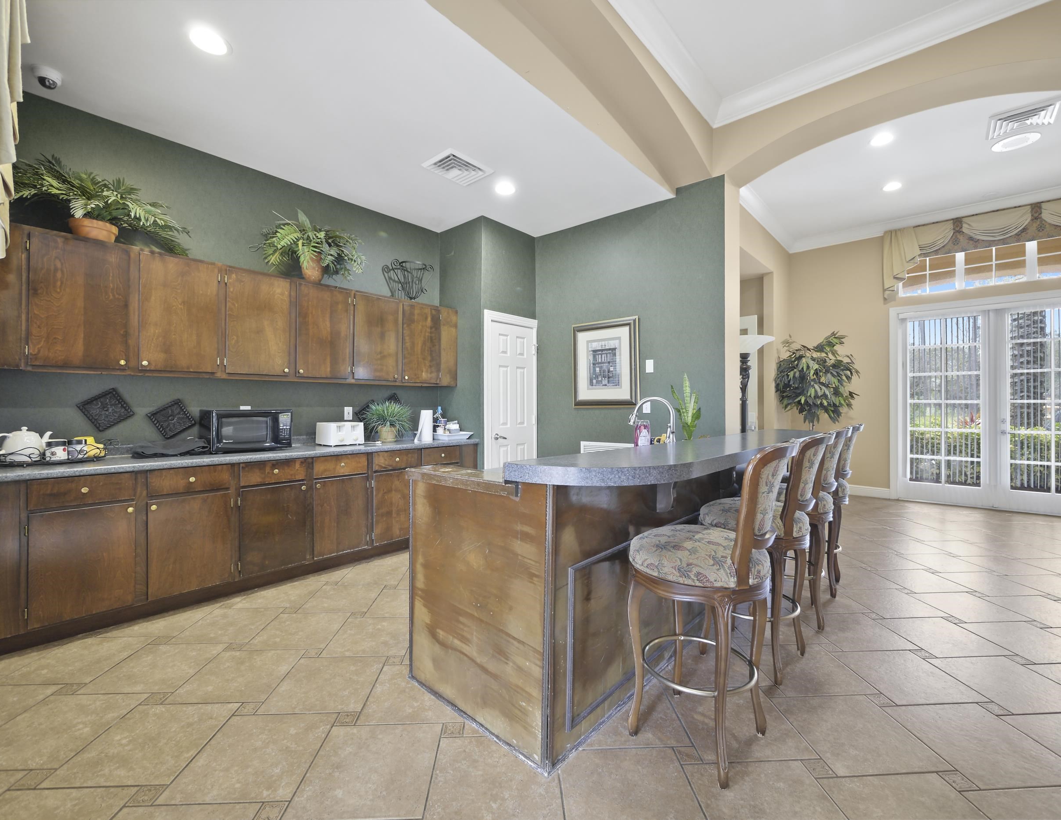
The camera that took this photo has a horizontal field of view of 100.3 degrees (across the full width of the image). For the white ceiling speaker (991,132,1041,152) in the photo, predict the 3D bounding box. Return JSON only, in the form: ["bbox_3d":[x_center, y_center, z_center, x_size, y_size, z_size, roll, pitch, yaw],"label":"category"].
[{"bbox_3d":[4.517,-2.478,4.117,0.310,0.040,0.310,0,0,44],"label":"white ceiling speaker"}]

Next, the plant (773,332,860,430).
[{"bbox_3d":[3.710,0.080,5.776,0.950,2.204,0.930,0,0,43],"label":"plant"}]

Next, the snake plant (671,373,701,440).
[{"bbox_3d":[1.056,0.010,2.994,0.180,0.520,0.200,0,0,43],"label":"snake plant"}]

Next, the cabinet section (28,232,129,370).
[{"bbox_3d":[-2.652,-0.599,2.614,0.320,0.720,0.404,0,0,44],"label":"cabinet section"}]

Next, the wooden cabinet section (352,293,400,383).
[{"bbox_3d":[-1.419,-0.606,3.889,0.320,0.720,0.412,0,0,44],"label":"wooden cabinet section"}]

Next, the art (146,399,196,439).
[{"bbox_3d":[-2.511,0.065,3.108,0.020,0.205,0.205,0,32,43],"label":"art"}]

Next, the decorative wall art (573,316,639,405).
[{"bbox_3d":[0.694,-0.429,4.185,0.720,0.820,0.045,0,0,43],"label":"decorative wall art"}]

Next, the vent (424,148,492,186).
[{"bbox_3d":[-0.564,-1.882,3.467,0.355,0.030,0.433,0,1,43],"label":"vent"}]

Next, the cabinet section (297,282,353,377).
[{"bbox_3d":[-1.724,-0.605,3.575,0.320,0.720,0.412,0,0,44],"label":"cabinet section"}]

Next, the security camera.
[{"bbox_3d":[-2.599,-1.781,2.381,0.120,0.090,0.120,0,0,43],"label":"security camera"}]

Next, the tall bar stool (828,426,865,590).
[{"bbox_3d":[1.940,0.642,3.020,0.566,1.108,0.488,0,1,43],"label":"tall bar stool"}]

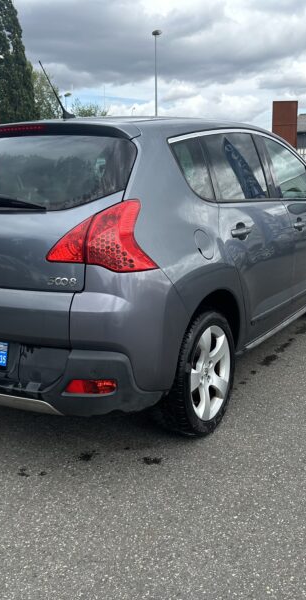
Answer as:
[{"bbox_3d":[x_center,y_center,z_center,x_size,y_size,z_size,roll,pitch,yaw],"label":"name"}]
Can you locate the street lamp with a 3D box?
[{"bbox_3d":[0.288,-10.869,32.372,0.600,9.010,0.420,-4,13,-12],"label":"street lamp"}]

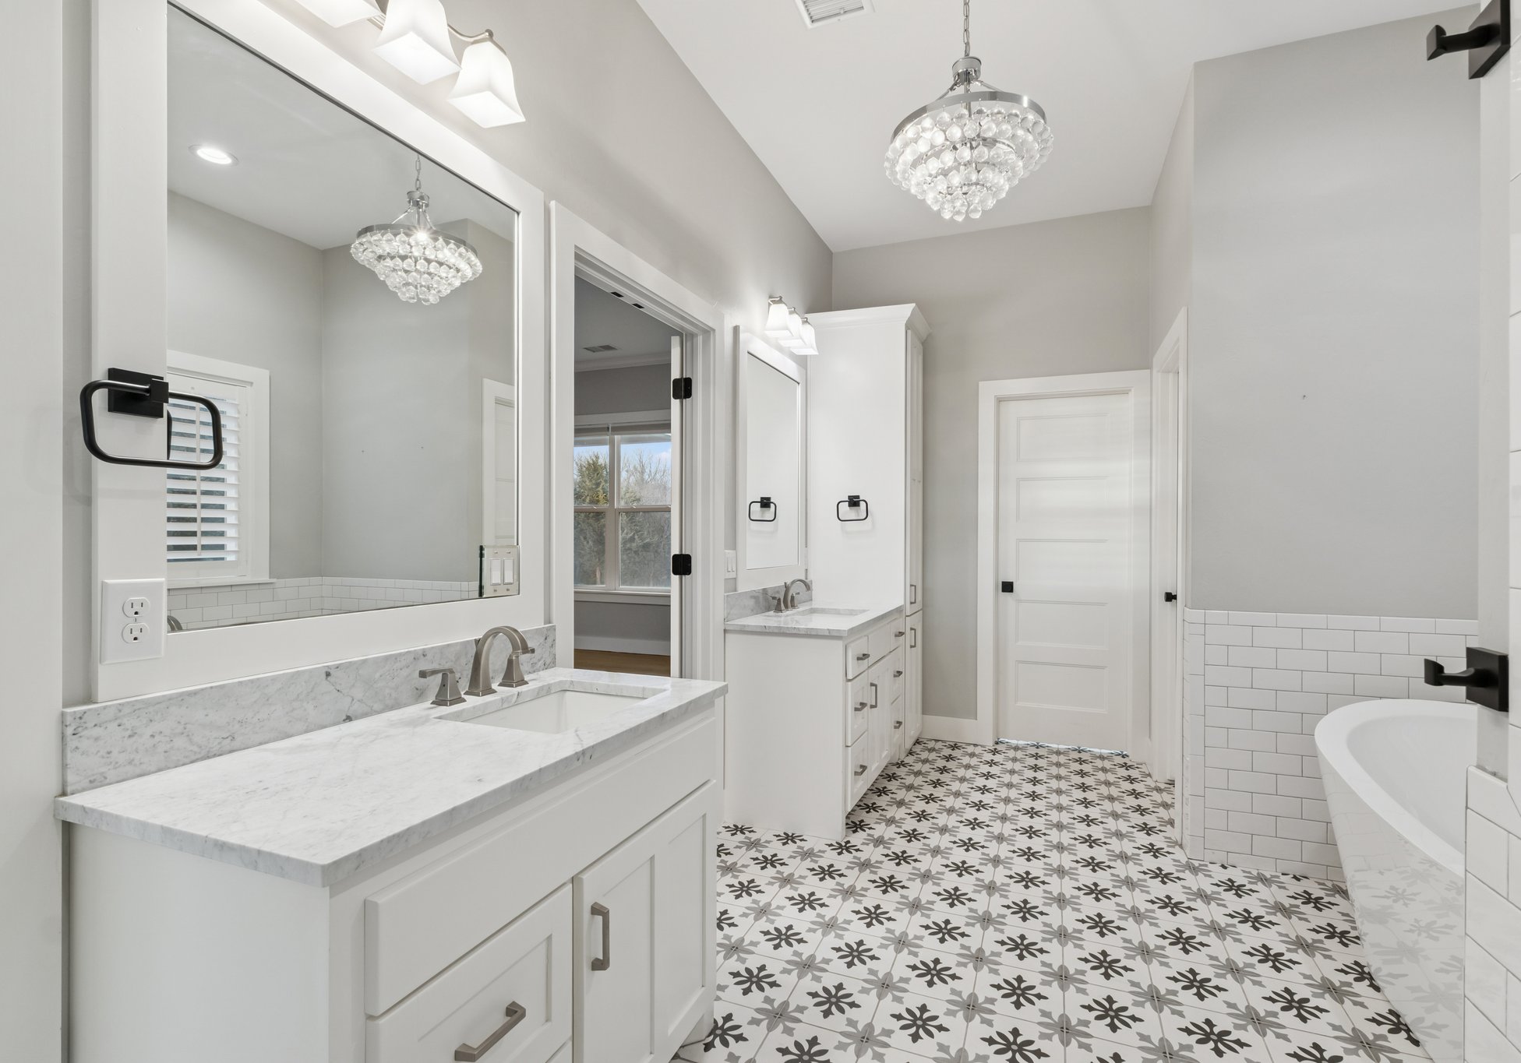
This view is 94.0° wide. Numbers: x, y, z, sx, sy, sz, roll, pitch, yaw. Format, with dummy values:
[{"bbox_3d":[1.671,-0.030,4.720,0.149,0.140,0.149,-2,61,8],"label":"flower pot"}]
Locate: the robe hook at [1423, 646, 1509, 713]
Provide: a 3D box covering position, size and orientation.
[{"bbox_3d":[0.833,0.174,0.848,0.062,0.064,0.067,0,-1,22],"label":"robe hook"}]

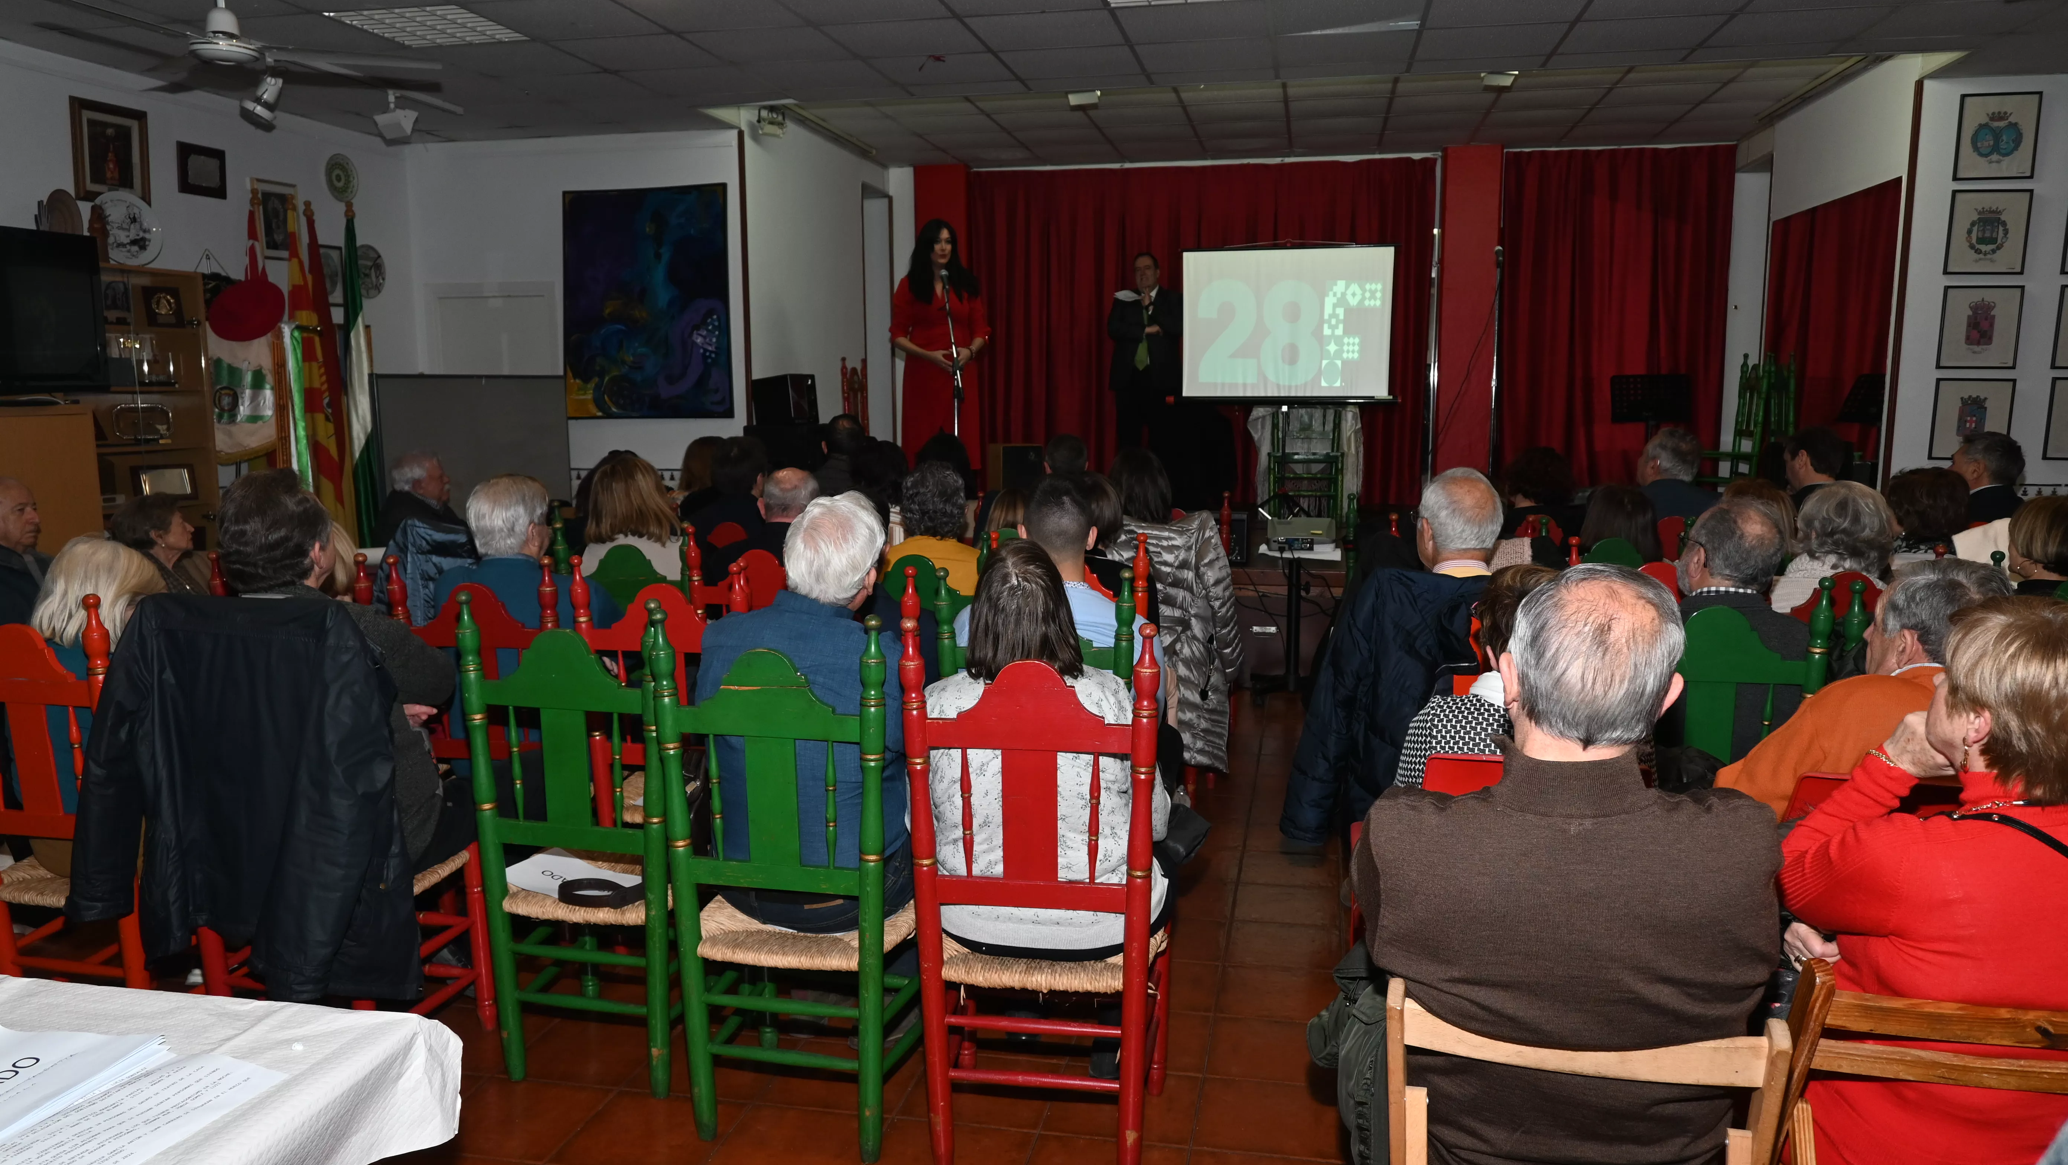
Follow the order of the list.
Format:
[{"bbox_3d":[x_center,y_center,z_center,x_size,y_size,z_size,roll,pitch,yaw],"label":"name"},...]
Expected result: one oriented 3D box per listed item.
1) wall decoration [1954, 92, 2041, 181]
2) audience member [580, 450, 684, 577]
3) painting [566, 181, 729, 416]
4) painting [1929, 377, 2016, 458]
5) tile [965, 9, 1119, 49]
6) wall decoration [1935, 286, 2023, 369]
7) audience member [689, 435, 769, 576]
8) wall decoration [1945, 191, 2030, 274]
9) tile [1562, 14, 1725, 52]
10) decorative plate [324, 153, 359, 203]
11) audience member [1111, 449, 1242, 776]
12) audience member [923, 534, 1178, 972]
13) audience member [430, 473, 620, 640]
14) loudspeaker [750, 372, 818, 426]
[{"bbox_3d":[4.664,-2.157,6.672,0.350,0.400,0.025,1,9,11],"label":"wall decoration"},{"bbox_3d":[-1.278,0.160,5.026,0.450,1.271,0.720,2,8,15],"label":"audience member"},{"bbox_3d":[-2.278,-1.639,8.132,1.045,1.335,0.040,1,9,11],"label":"painting"},{"bbox_3d":[4.682,-0.811,6.872,0.350,0.398,0.025,1,9,11],"label":"painting"},{"bbox_3d":[0.061,-2.275,5.679,0.590,0.020,0.590,1,8,11],"label":"tile"},{"bbox_3d":[4.606,-1.239,6.706,0.345,0.392,0.020,1,8,11],"label":"wall decoration"},{"bbox_3d":[-1.067,0.088,5.245,0.500,1.290,0.800,2,9,16],"label":"audience member"},{"bbox_3d":[4.666,-1.710,6.739,0.350,0.400,0.025,1,9,11],"label":"wall decoration"},{"bbox_3d":[2.532,-2.304,5.798,0.590,0.020,0.590,1,8,11],"label":"tile"},{"bbox_3d":[-3.881,-2.275,7.760,0.030,0.265,0.265,1,8,11],"label":"decorative plate"},{"bbox_3d":[0.559,0.099,5.449,0.470,1.259,0.760,1,8,12],"label":"audience member"},{"bbox_3d":[0.063,0.488,2.891,0.470,1.203,0.680,1,8,8],"label":"audience member"},{"bbox_3d":[-1.401,0.342,3.989,0.540,1.290,0.800,3,8,19],"label":"audience member"},{"bbox_3d":[-1.394,-1.022,7.751,0.270,0.290,0.230,-2,6,30],"label":"loudspeaker"}]

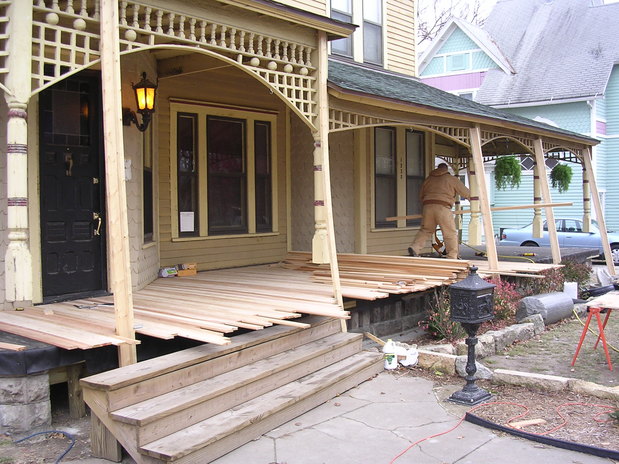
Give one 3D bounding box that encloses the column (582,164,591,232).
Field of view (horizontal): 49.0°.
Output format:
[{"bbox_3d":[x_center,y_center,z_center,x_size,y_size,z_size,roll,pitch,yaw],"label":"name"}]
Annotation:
[{"bbox_3d":[5.800,-0.815,14.200,0.150,1.680,0.150,2,4,40],"label":"column"}]

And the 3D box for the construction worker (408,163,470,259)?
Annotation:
[{"bbox_3d":[2.295,-0.371,11.900,0.950,1.690,0.720,1,3,25],"label":"construction worker"}]

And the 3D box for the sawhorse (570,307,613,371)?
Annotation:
[{"bbox_3d":[2.942,0.985,6.801,0.370,0.600,0.920,2,3,37],"label":"sawhorse"}]

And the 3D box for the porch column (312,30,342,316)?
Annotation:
[{"bbox_3d":[0.193,-0.639,7.300,0.310,2.920,0.190,2,4,40],"label":"porch column"}]

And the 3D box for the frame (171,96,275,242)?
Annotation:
[{"bbox_3d":[-1.180,-0.907,10.271,0.130,2.000,2.230,2,4,40],"label":"frame"}]

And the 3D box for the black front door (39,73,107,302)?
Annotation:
[{"bbox_3d":[-2.482,-0.497,7.127,0.090,2.380,0.800,2,4,40],"label":"black front door"}]

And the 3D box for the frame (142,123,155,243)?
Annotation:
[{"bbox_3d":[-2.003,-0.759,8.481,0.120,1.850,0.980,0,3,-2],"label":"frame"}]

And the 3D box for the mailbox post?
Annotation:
[{"bbox_3d":[1.382,0.853,5.784,0.270,1.130,0.390,2,4,40],"label":"mailbox post"}]

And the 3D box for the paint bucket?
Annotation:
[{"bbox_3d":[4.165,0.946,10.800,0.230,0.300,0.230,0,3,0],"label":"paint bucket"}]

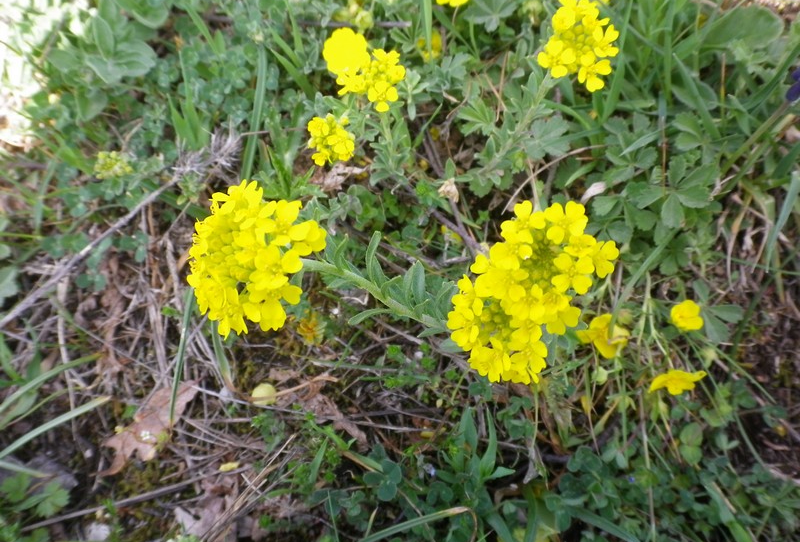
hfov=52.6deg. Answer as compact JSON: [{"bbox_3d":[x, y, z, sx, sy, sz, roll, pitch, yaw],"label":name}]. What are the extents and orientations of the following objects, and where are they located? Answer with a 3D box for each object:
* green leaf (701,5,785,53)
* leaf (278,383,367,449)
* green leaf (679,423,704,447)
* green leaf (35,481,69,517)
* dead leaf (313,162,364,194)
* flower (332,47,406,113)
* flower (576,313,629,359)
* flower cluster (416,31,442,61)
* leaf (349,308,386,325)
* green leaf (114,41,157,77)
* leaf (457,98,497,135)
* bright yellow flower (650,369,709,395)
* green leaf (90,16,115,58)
[{"bbox_3d":[0.188,-0.133,0.445,0.038,0.018,0.022,0,55,0],"label":"green leaf"},{"bbox_3d":[-0.031,0.059,0.325,0.036,0.008,0.022,37,63,23],"label":"leaf"},{"bbox_3d":[0.120,0.068,0.334,0.010,0.003,0.011,9,67,13],"label":"green leaf"},{"bbox_3d":[-0.159,0.104,0.370,0.014,0.005,0.018,1,53,-5],"label":"green leaf"},{"bbox_3d":[-0.035,-0.057,0.476,0.033,0.010,0.020,-26,62,-16],"label":"dead leaf"},{"bbox_3d":[-0.013,-0.087,0.370,0.031,0.024,0.026,0,65,0],"label":"flower"},{"bbox_3d":[0.082,0.026,0.326,0.019,0.010,0.019,-6,65,2],"label":"flower"},{"bbox_3d":[0.017,-0.128,0.460,0.015,0.014,0.014,0,49,0],"label":"flower cluster"},{"bbox_3d":[-0.013,0.019,0.341,0.019,0.005,0.005,-17,61,-10],"label":"leaf"},{"bbox_3d":[-0.163,-0.131,0.500,0.025,0.007,0.027,-5,65,-9],"label":"green leaf"},{"bbox_3d":[0.044,-0.087,0.460,0.023,0.007,0.027,21,66,12],"label":"leaf"},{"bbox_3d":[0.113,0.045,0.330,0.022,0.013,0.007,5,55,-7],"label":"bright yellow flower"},{"bbox_3d":[-0.160,-0.126,0.435,0.012,0.013,0.018,0,55,0],"label":"green leaf"}]

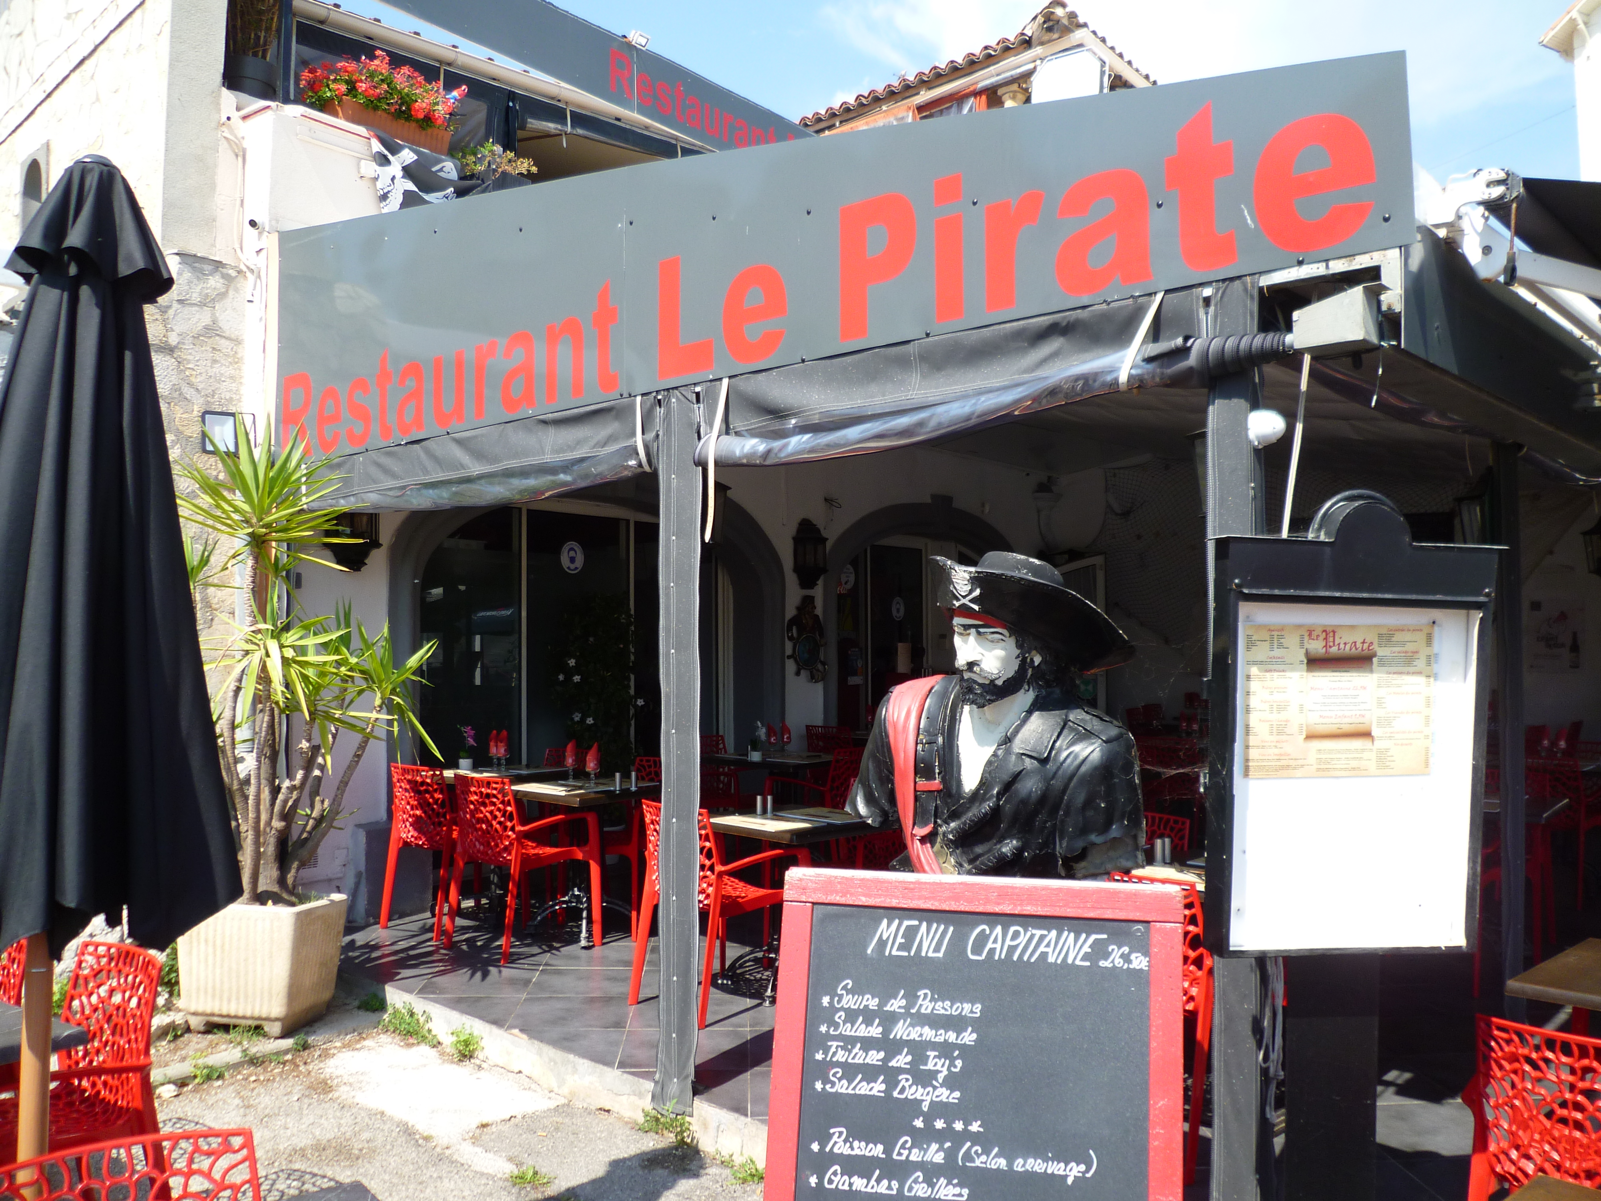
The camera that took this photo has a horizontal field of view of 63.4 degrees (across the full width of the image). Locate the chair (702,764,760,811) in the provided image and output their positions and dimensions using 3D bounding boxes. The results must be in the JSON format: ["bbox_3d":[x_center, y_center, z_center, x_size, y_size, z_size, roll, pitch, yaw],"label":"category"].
[{"bbox_3d":[-0.422,1.286,8.278,0.560,0.820,0.580,-1,-2,33],"label":"chair"}]

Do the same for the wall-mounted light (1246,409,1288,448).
[{"bbox_3d":[1.055,-0.390,2.933,0.085,0.087,0.070,-1,-2,40],"label":"wall-mounted light"}]

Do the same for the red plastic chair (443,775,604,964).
[{"bbox_3d":[-1.320,1.212,6.072,0.580,0.815,0.550,-1,-1,40],"label":"red plastic chair"}]

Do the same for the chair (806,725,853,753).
[{"bbox_3d":[0.336,1.258,8.901,0.580,0.815,0.550,-1,-1,37],"label":"chair"}]

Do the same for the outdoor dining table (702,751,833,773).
[{"bbox_3d":[-0.120,1.280,7.641,0.700,0.730,0.600,-1,-1,33],"label":"outdoor dining table"}]

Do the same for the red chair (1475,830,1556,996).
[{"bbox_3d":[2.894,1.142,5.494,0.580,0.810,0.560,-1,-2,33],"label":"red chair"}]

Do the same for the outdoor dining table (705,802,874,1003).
[{"bbox_3d":[-0.052,1.257,5.352,0.700,0.725,0.700,-1,-2,44],"label":"outdoor dining table"}]

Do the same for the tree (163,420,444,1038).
[{"bbox_3d":[-2.140,0.526,5.492,1.120,2.480,1.020,0,-1,-15],"label":"tree"}]

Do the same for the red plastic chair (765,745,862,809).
[{"bbox_3d":[0.170,1.234,7.421,0.550,0.815,0.580,-1,-1,44],"label":"red plastic chair"}]

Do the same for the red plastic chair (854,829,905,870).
[{"bbox_3d":[0.190,1.205,5.601,0.580,0.815,0.550,-1,-1,44],"label":"red plastic chair"}]

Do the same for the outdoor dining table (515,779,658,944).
[{"bbox_3d":[-1.052,1.276,6.397,0.700,0.725,0.700,-1,-2,43],"label":"outdoor dining table"}]

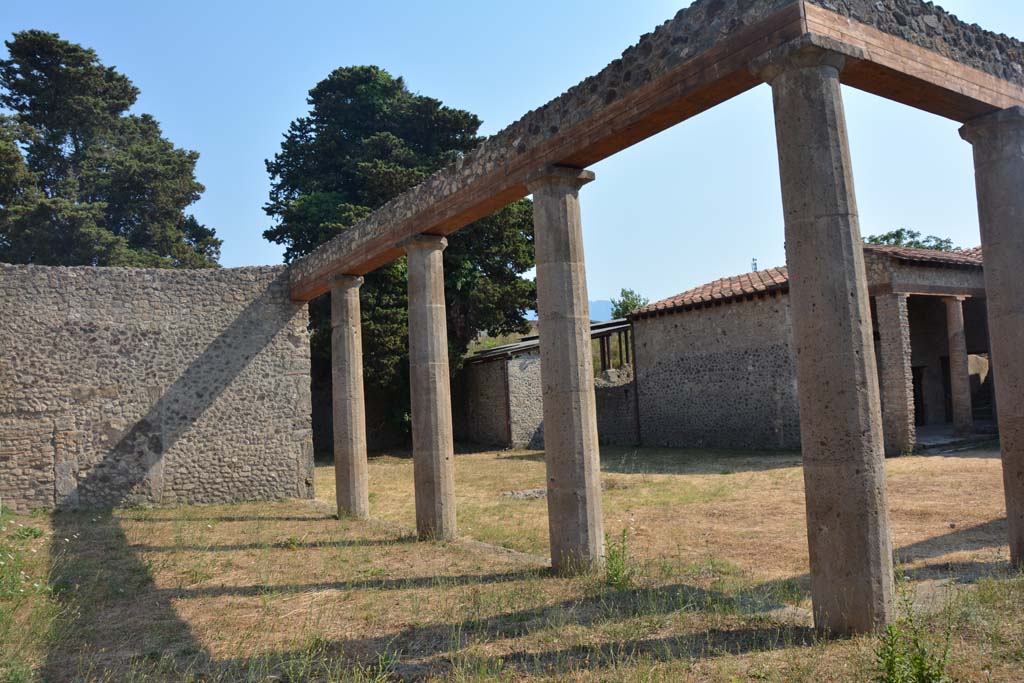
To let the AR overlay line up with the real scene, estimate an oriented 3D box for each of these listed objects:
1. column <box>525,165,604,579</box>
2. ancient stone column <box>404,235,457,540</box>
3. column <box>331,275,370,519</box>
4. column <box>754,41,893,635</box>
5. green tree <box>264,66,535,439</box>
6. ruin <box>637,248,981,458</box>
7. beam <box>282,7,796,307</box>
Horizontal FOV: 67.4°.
[{"bbox_3d":[0.581,0.245,8.233,0.580,4.206,0.580,-3,-6,0],"label":"column"},{"bbox_3d":[-1.143,0.598,10.858,0.580,4.199,0.580,1,-7,-33],"label":"ancient stone column"},{"bbox_3d":[-2.868,0.951,13.484,0.580,4.192,0.580,1,-7,-33],"label":"column"},{"bbox_3d":[2.305,-0.108,5.607,0.580,4.213,0.580,1,-7,-33],"label":"column"},{"bbox_3d":[-5.878,-4.593,42.000,15.300,20.600,14.500,-3,-6,0],"label":"green tree"},{"bbox_3d":[11.454,0.846,29.504,7.500,6.300,12.300,1,-7,-33],"label":"ruin"},{"bbox_3d":[-1.047,-1.664,10.772,0.406,0.268,12.291,1,-7,-33],"label":"beam"}]

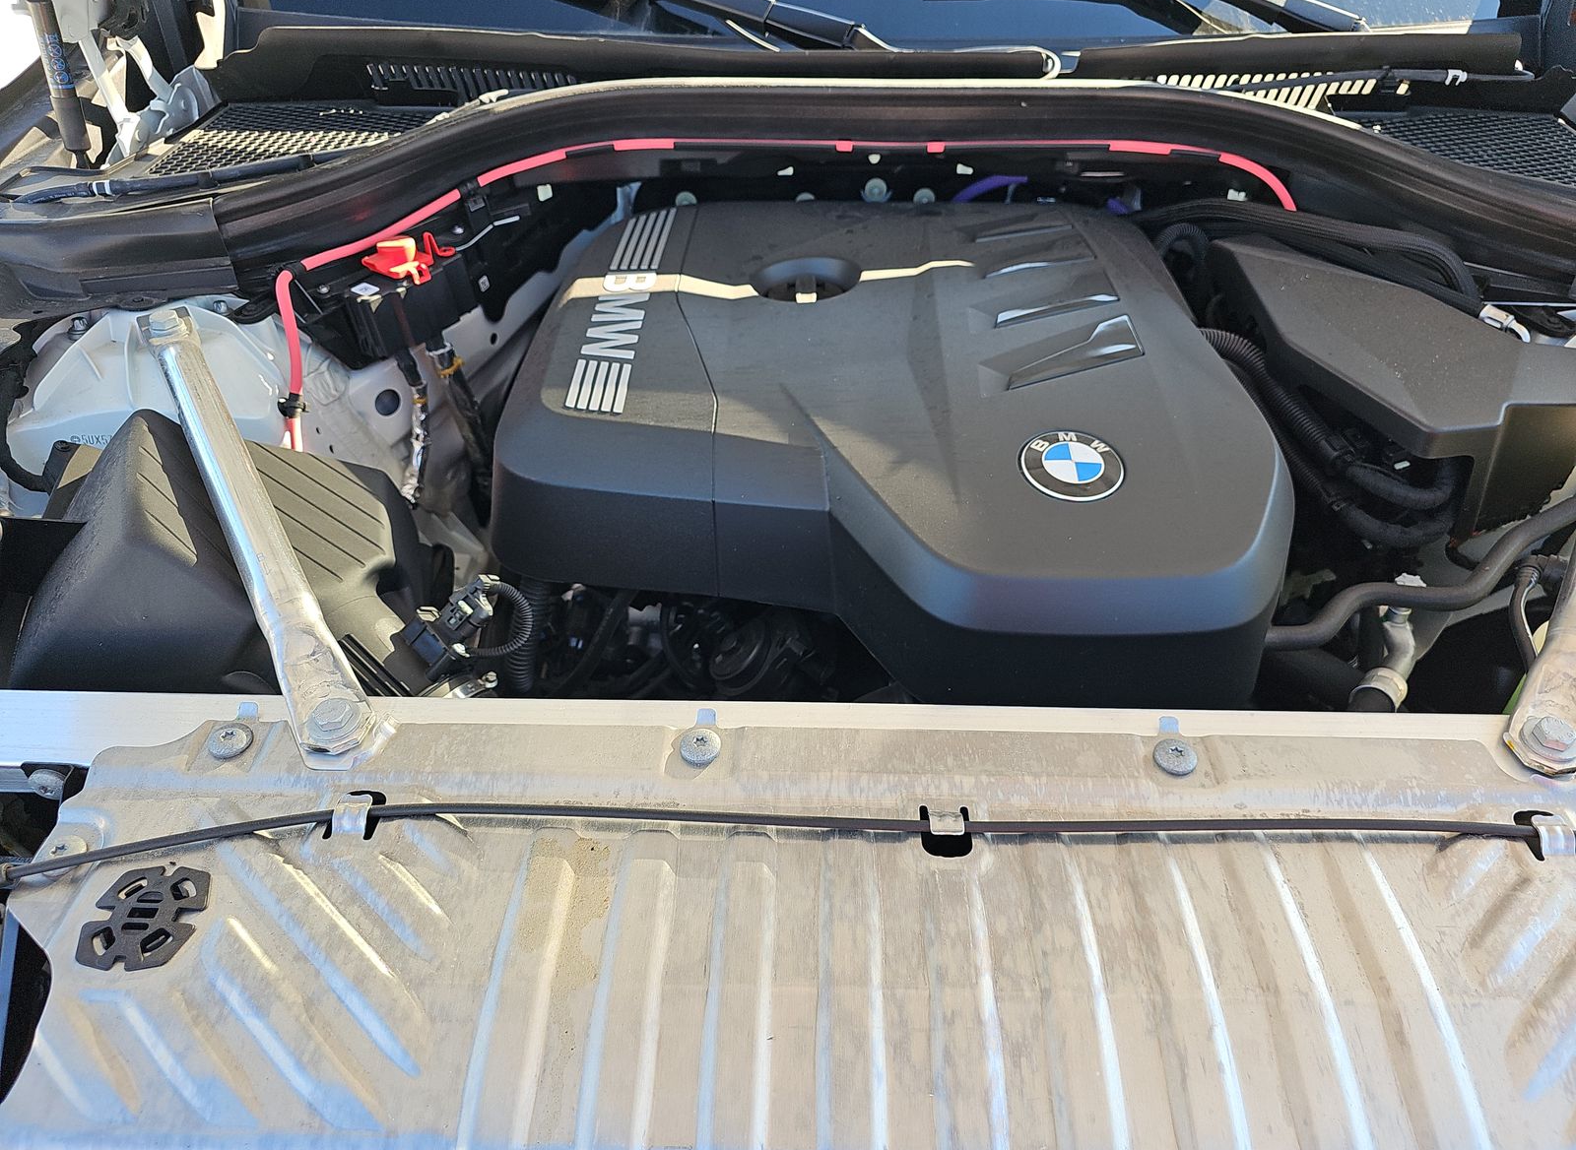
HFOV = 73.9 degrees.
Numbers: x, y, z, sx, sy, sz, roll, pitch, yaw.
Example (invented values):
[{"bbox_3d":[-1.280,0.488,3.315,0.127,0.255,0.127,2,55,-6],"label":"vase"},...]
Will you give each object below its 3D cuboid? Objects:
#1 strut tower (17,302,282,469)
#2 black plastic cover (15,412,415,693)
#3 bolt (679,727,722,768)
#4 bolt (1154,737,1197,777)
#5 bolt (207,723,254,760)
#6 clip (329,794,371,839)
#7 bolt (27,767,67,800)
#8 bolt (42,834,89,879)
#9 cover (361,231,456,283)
[{"bbox_3d":[-0.485,-0.141,0.815,0.220,0.110,0.195,1,42,1],"label":"strut tower"},{"bbox_3d":[-0.380,0.014,0.739,0.275,0.170,0.225,1,42,1],"label":"black plastic cover"},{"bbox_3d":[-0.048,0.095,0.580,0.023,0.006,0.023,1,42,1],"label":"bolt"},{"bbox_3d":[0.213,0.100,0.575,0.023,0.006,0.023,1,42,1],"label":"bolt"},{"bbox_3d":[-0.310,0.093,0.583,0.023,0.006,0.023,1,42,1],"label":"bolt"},{"bbox_3d":[-0.229,0.127,0.552,0.018,0.011,0.023,1,42,1],"label":"clip"},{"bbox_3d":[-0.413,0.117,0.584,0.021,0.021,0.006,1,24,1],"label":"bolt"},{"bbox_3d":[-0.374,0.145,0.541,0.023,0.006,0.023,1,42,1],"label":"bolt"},{"bbox_3d":[-0.307,-0.256,0.844,0.064,0.029,0.042,-28,49,-28],"label":"cover"}]

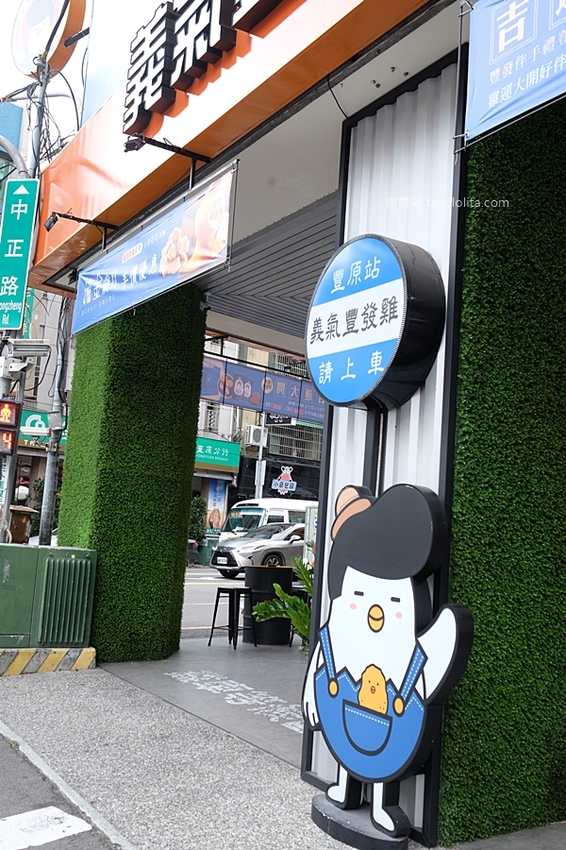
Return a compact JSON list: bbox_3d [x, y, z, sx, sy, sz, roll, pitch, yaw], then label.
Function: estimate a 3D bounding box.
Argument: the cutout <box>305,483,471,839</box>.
[{"bbox_3d":[0.457,1.055,3.895,0.100,1.530,1.100,9,-8,-32],"label":"cutout"}]

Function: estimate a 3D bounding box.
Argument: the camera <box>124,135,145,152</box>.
[{"bbox_3d":[-0.977,-1.851,5.433,0.120,0.120,0.130,-2,10,42],"label":"camera"}]

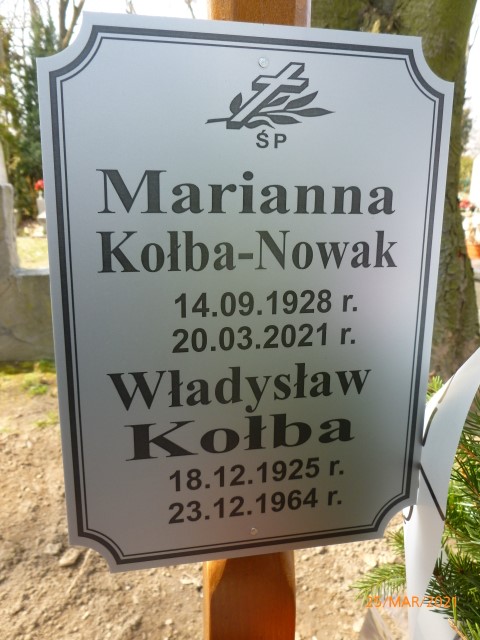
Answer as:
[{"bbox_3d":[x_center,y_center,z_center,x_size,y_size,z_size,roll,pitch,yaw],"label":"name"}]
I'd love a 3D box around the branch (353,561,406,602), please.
[{"bbox_3d":[0.138,0.254,0.500,0.061,0.034,0.040,0,12,0],"label":"branch"}]

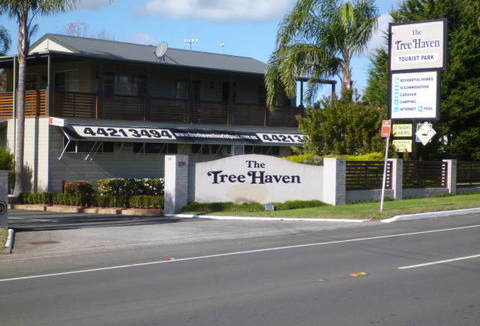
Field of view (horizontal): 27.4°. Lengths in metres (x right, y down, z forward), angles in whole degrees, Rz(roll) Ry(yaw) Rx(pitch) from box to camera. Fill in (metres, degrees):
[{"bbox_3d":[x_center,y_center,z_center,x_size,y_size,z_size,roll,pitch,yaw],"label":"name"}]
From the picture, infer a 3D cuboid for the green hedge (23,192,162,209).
[{"bbox_3d":[-4.761,1.227,31.950,7.900,0.420,0.500,1,1,44],"label":"green hedge"}]

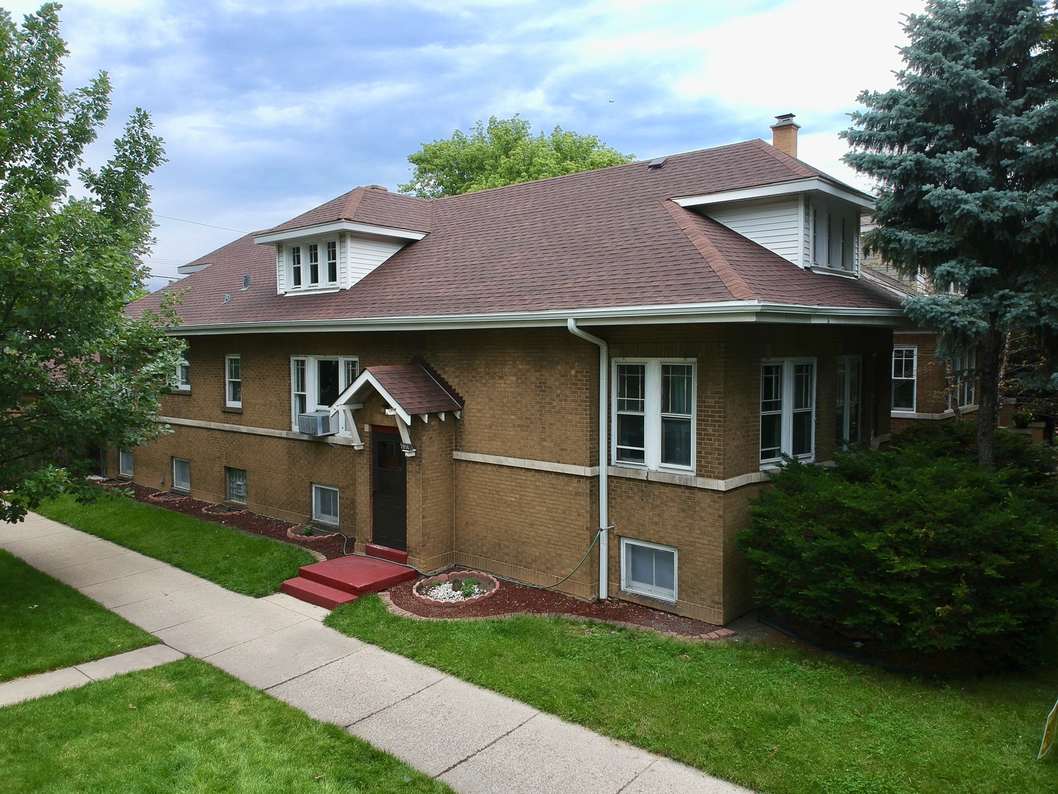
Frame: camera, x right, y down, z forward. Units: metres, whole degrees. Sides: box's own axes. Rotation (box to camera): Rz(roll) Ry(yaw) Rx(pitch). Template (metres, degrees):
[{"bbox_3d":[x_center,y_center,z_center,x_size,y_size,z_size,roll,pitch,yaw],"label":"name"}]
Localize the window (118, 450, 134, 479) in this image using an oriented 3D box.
[{"bbox_3d":[-11.966,1.954,22.837,0.965,0.805,0.100,3,5,39],"label":"window"}]

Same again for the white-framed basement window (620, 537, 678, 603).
[{"bbox_3d":[1.888,2.644,11.757,1.030,0.850,0.120,3,6,40],"label":"white-framed basement window"}]

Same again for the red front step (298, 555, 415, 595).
[{"bbox_3d":[-3.012,3.148,13.607,1.710,0.175,1.360,3,5,40],"label":"red front step"}]

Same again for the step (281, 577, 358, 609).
[{"bbox_3d":[-3.551,3.353,13.006,1.678,0.163,0.424,3,5,40],"label":"step"}]

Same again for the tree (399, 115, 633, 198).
[{"bbox_3d":[-0.490,-6.194,37.800,12.000,15.600,12.000,3,5,40],"label":"tree"}]

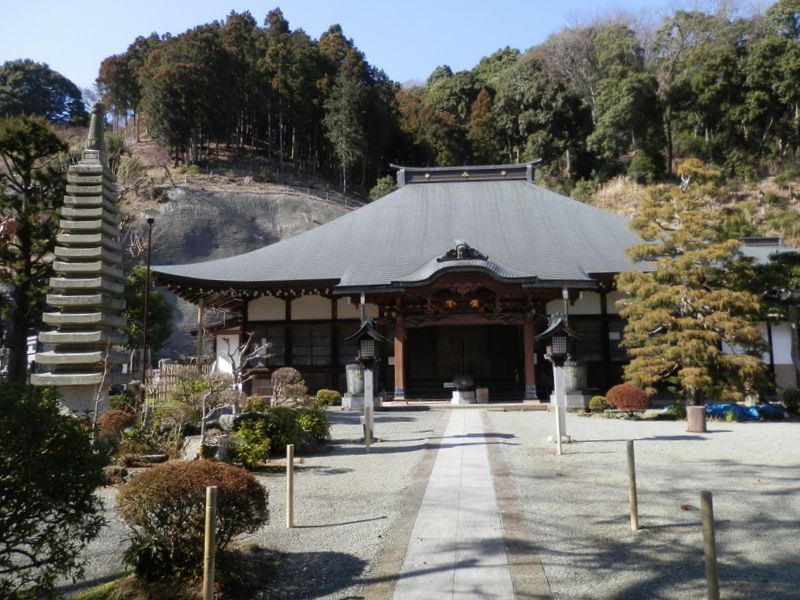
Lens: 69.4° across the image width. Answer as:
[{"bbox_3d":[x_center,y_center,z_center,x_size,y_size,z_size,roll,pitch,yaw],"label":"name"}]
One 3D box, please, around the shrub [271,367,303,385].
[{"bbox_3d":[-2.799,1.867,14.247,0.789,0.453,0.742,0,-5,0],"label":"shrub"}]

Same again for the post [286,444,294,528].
[{"bbox_3d":[-1.005,1.717,5.341,0.064,0.765,0.064,-1,-5,7],"label":"post"}]

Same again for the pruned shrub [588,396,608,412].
[{"bbox_3d":[5.565,2.930,16.200,0.540,0.430,0.540,-1,-5,7],"label":"pruned shrub"}]

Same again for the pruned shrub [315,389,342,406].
[{"bbox_3d":[-2.178,2.970,17.600,0.820,0.520,0.780,-1,-5,7],"label":"pruned shrub"}]

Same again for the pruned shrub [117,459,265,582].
[{"bbox_3d":[-1.504,1.591,4.198,1.097,0.818,1.056,0,-5,0],"label":"pruned shrub"}]

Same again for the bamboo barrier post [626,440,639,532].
[{"bbox_3d":[2.141,1.713,5.349,0.069,0.818,0.069,0,-5,0],"label":"bamboo barrier post"}]

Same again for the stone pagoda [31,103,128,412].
[{"bbox_3d":[-4.699,-0.578,8.753,1.023,4.999,1.023,0,-5,-2],"label":"stone pagoda"}]

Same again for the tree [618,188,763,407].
[{"bbox_3d":[7.446,-0.290,14.766,3.831,6.293,3.630,0,-5,0],"label":"tree"}]

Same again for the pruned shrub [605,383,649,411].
[{"bbox_3d":[5.612,2.431,14.191,1.080,0.704,1.023,0,-5,0],"label":"pruned shrub"}]

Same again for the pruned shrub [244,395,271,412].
[{"bbox_3d":[-3.217,2.353,13.043,0.587,0.413,0.561,0,-5,0],"label":"pruned shrub"}]

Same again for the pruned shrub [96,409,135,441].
[{"bbox_3d":[-5.170,2.262,10.500,0.680,0.560,0.660,-1,-5,7],"label":"pruned shrub"}]

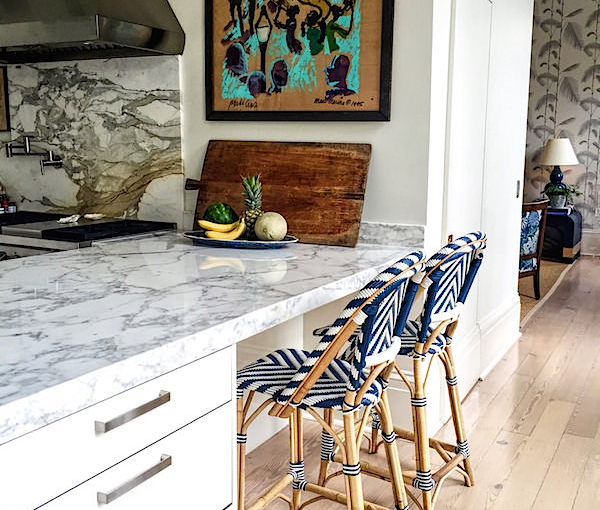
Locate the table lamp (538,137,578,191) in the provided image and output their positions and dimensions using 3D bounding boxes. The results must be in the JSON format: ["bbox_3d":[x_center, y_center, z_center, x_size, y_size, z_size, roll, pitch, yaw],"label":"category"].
[{"bbox_3d":[3.153,-1.026,8.207,0.455,0.825,0.455,6,11,29],"label":"table lamp"}]

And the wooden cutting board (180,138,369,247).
[{"bbox_3d":[-0.144,-0.302,3.154,0.980,0.454,0.030,6,-6,29],"label":"wooden cutting board"}]

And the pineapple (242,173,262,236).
[{"bbox_3d":[-0.205,-0.214,2.959,0.094,0.289,0.094,1,9,0],"label":"pineapple"}]

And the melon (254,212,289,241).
[{"bbox_3d":[-0.118,-0.118,2.829,0.138,0.135,0.138,1,9,0],"label":"melon"}]

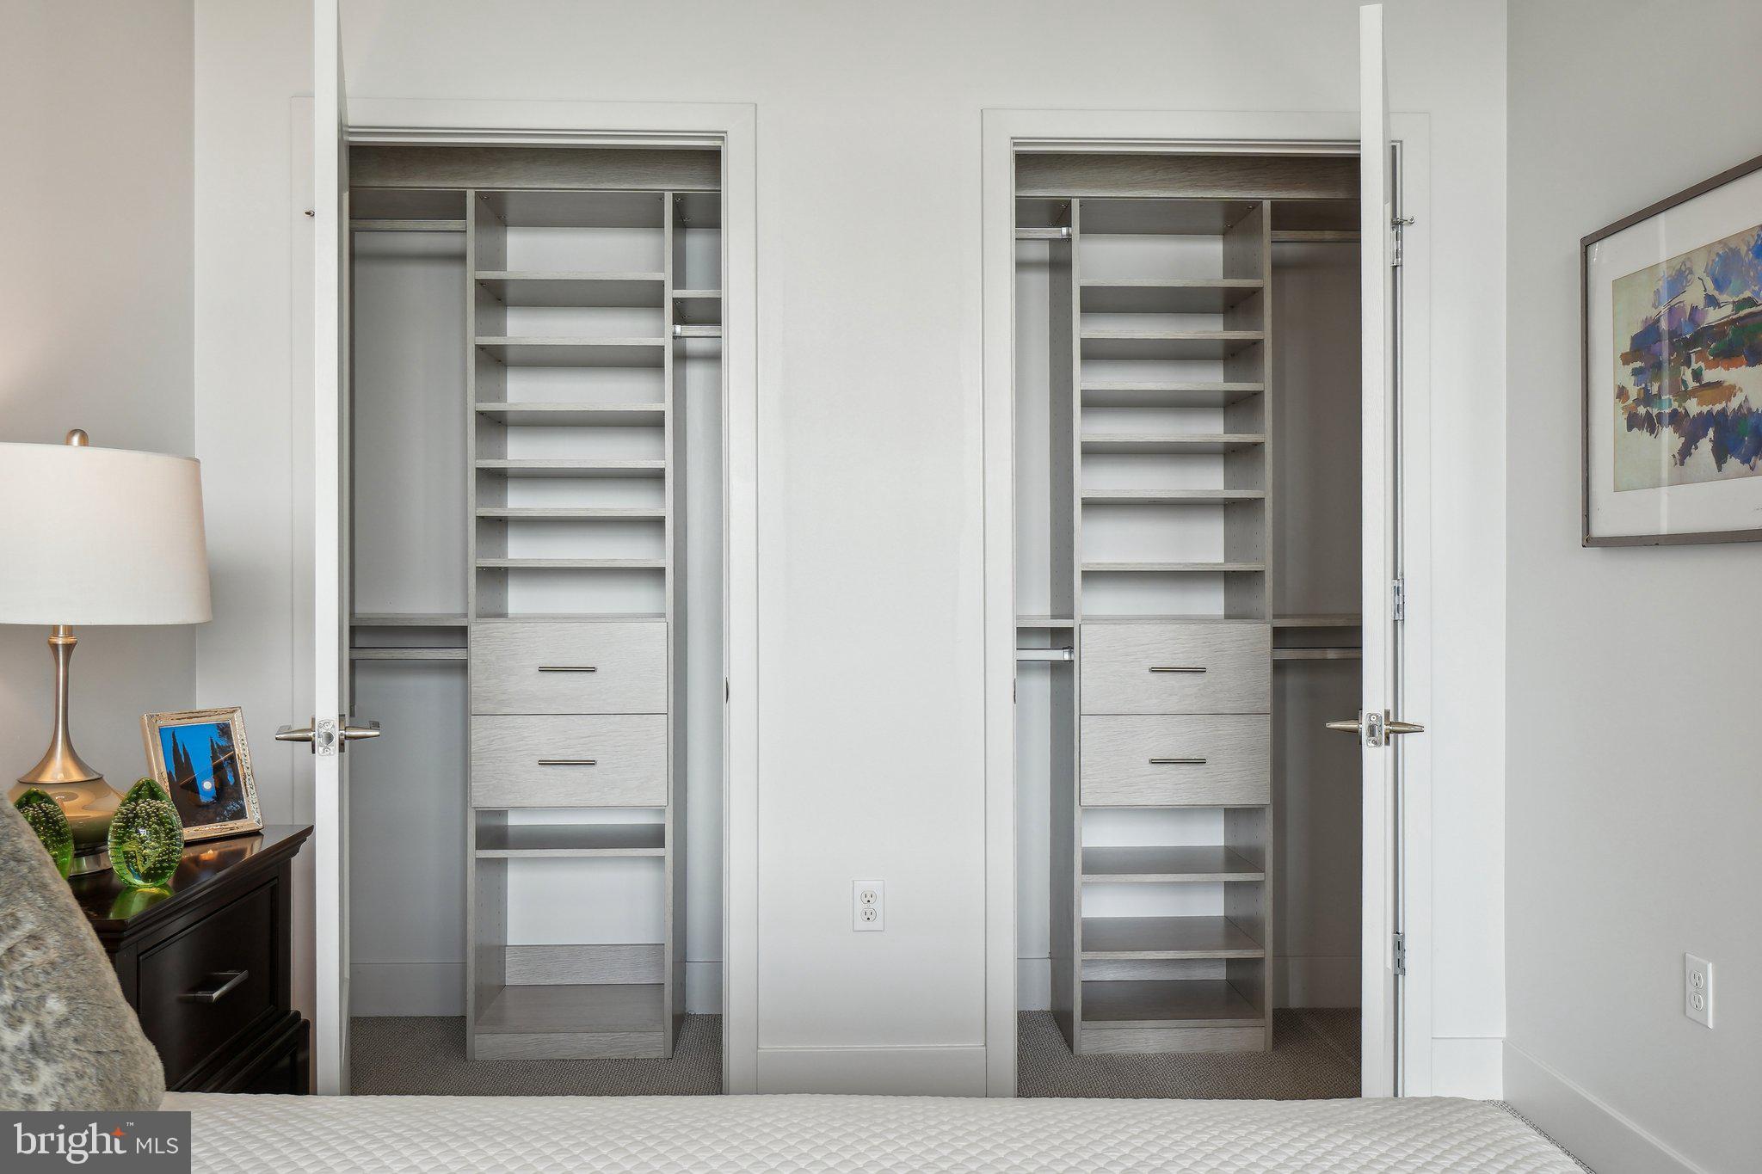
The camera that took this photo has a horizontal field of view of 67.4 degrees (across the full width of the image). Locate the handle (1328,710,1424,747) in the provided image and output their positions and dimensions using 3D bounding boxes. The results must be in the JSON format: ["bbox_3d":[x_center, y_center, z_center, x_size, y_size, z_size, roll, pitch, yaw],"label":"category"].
[{"bbox_3d":[0.863,0.242,2.304,0.157,0.064,0.138,0,0,22],"label":"handle"}]

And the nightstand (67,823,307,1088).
[{"bbox_3d":[-1.203,0.796,2.013,0.430,0.738,0.666,0,0,-4],"label":"nightstand"}]

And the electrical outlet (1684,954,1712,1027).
[{"bbox_3d":[1.435,0.712,2.324,0.008,0.114,0.070,0,0,-2],"label":"electrical outlet"}]

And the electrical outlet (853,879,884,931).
[{"bbox_3d":[-0.026,0.710,2.934,0.070,0.114,0.008,0,0,-2],"label":"electrical outlet"}]

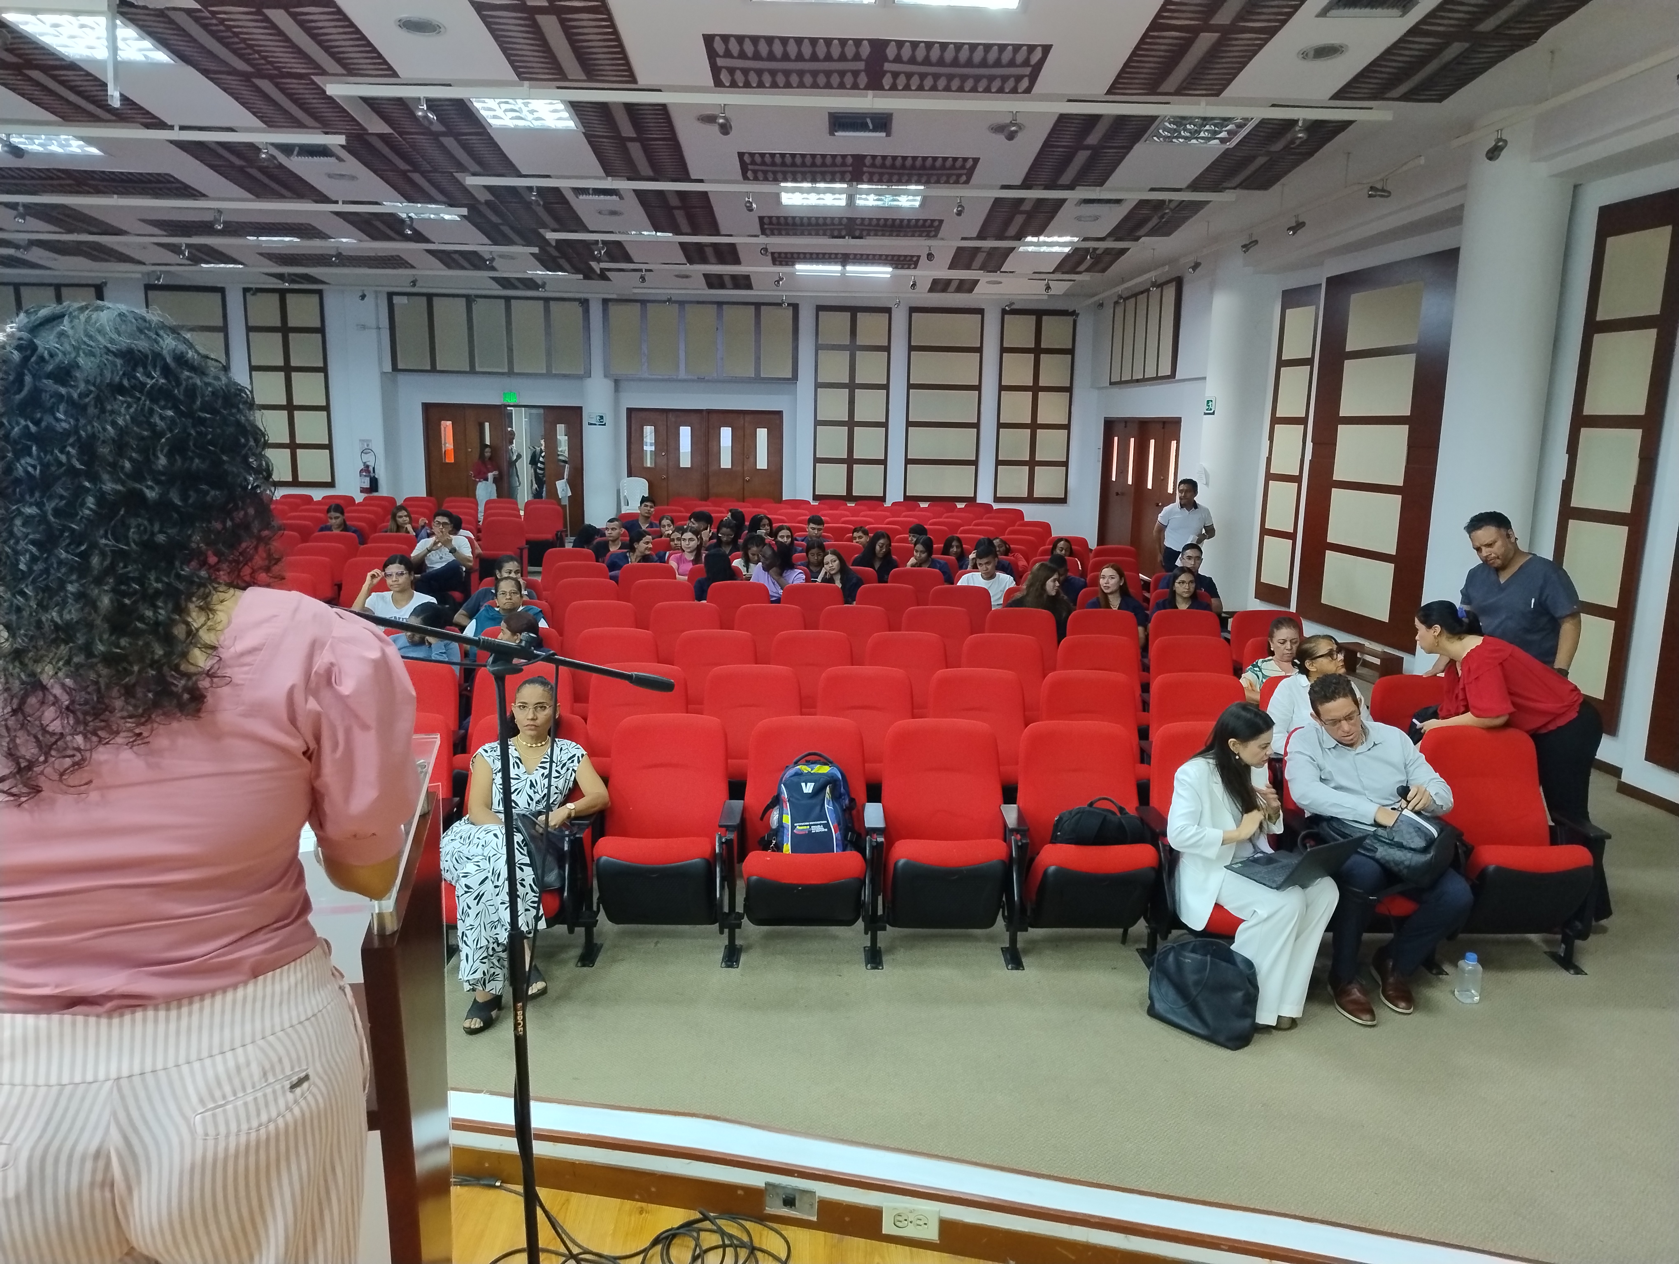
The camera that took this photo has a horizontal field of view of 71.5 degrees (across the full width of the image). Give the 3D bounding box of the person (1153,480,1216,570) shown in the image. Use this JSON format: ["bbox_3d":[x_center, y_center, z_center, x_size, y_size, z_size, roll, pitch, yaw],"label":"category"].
[{"bbox_3d":[3.110,-0.555,10.665,0.520,1.690,0.320,3,11,12],"label":"person"}]

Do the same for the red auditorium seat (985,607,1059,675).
[{"bbox_3d":[1.191,0.359,7.555,0.560,0.950,0.600,1,10,0],"label":"red auditorium seat"}]

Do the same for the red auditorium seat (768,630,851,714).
[{"bbox_3d":[-0.170,0.489,6.769,0.560,0.920,0.600,1,10,-1],"label":"red auditorium seat"}]

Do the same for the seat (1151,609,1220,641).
[{"bbox_3d":[2.375,0.334,7.830,0.575,0.900,0.640,1,10,-1],"label":"seat"}]

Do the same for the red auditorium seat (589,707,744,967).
[{"bbox_3d":[-0.709,0.831,4.739,0.575,0.900,0.640,1,10,-1],"label":"red auditorium seat"}]

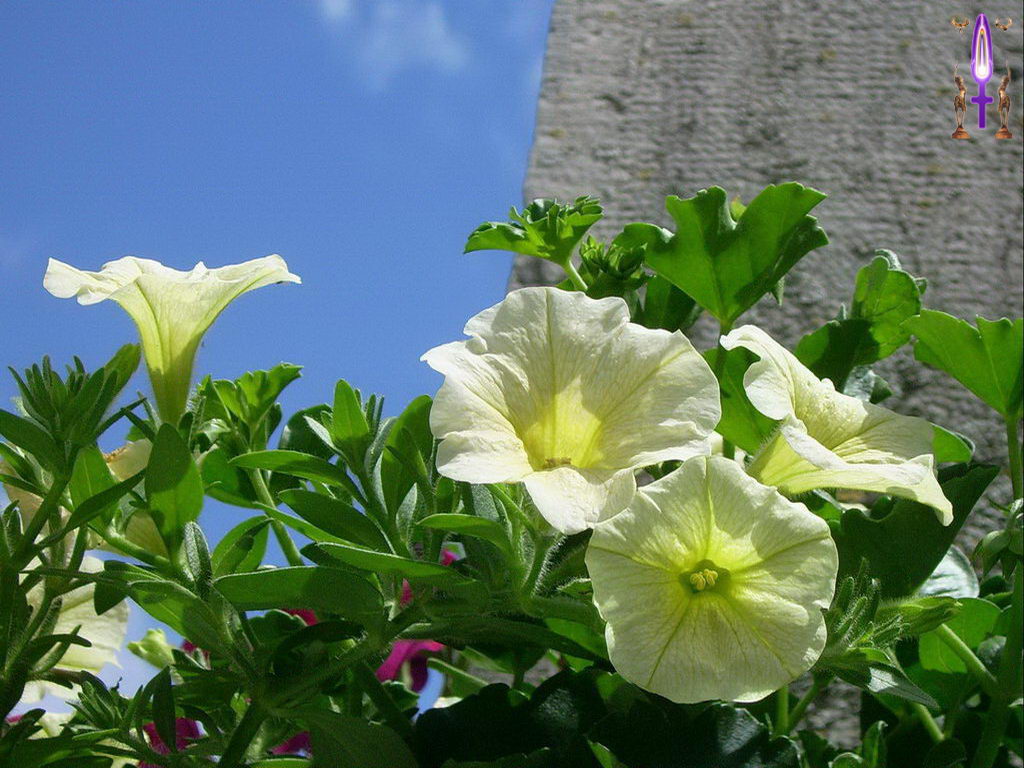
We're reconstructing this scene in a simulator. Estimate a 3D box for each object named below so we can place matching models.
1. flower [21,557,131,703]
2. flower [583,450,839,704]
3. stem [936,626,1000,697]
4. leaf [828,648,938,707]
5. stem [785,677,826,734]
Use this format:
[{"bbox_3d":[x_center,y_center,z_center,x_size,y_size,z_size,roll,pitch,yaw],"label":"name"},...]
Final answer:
[{"bbox_3d":[-0.149,0.083,0.880,0.040,0.052,0.052,-7,-23,28],"label":"flower"},{"bbox_3d":[0.053,0.052,0.688,0.066,0.065,0.042,3,-3,2],"label":"flower"},{"bbox_3d":[0.128,0.078,0.735,0.004,0.026,0.004,-41,-6,0],"label":"stem"},{"bbox_3d":[0.095,0.075,0.665,0.031,0.012,0.007,18,-39,25],"label":"leaf"},{"bbox_3d":[0.082,0.090,0.730,0.004,0.020,0.004,31,-9,0],"label":"stem"}]

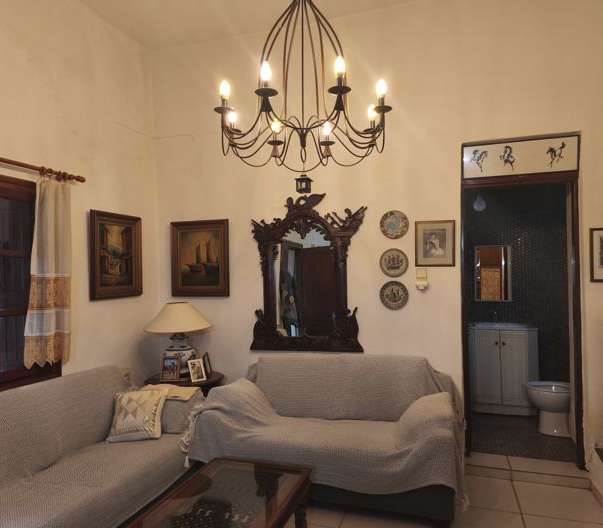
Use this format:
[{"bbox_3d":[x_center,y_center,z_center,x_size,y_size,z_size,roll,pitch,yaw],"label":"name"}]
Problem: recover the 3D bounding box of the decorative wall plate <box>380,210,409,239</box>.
[{"bbox_3d":[0.693,-0.292,3.491,0.215,0.215,0.025,-1,0,16],"label":"decorative wall plate"}]

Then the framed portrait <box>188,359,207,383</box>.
[{"bbox_3d":[-0.762,0.782,3.440,0.112,0.165,0.020,-1,-18,-36],"label":"framed portrait"}]

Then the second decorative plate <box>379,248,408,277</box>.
[{"bbox_3d":[0.693,-0.009,3.490,0.215,0.215,0.025,-1,0,16],"label":"second decorative plate"}]

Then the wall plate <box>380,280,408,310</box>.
[{"bbox_3d":[0.714,0.241,3.586,0.223,0.223,0.025,-1,0,17],"label":"wall plate"}]

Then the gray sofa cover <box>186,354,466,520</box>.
[{"bbox_3d":[0.168,1.044,3.156,1.710,0.770,0.780,-1,0,16],"label":"gray sofa cover"}]

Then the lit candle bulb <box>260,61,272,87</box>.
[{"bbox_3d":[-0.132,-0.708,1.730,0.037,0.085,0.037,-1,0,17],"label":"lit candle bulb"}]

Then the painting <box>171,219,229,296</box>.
[{"bbox_3d":[-0.878,-0.042,4.070,0.568,0.661,0.040,-1,0,17],"label":"painting"}]

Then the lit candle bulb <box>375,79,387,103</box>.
[{"bbox_3d":[0.323,-0.700,1.890,0.039,0.090,0.039,-1,0,16],"label":"lit candle bulb"}]

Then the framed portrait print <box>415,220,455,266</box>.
[{"bbox_3d":[0.999,-0.153,3.501,0.293,0.348,0.020,-1,0,17],"label":"framed portrait print"}]

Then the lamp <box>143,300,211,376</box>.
[{"bbox_3d":[-0.938,0.580,3.570,0.510,0.560,0.510,-1,0,16],"label":"lamp"}]

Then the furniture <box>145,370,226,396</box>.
[{"bbox_3d":[-0.935,1.228,3.721,0.620,0.630,0.620,-1,0,17],"label":"furniture"}]

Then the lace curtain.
[{"bbox_3d":[-1.528,0.043,2.828,0.085,1.110,0.330,-1,0,16],"label":"lace curtain"}]

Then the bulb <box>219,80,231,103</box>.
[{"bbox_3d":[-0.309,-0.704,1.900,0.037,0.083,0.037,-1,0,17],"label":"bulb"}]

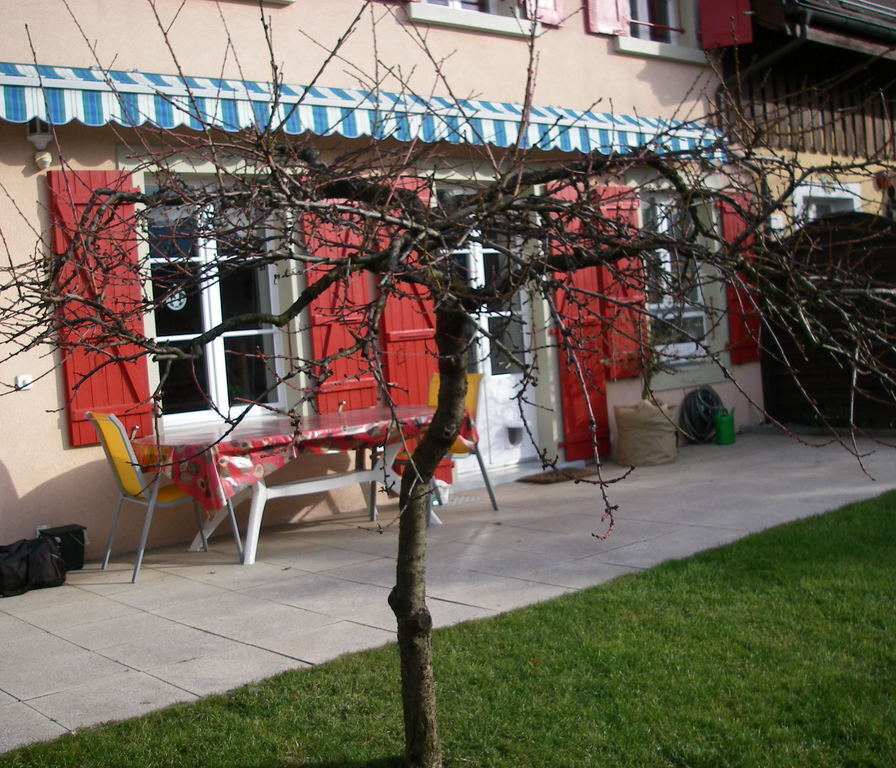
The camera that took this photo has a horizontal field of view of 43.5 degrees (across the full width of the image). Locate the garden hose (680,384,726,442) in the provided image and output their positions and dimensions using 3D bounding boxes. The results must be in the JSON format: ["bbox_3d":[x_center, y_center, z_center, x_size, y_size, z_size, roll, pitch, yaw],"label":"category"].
[{"bbox_3d":[2.365,0.285,10.552,0.516,0.516,0.144,-7,3,-40],"label":"garden hose"}]

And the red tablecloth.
[{"bbox_3d":[-0.782,0.424,6.840,2.040,0.360,1.044,-7,3,-37],"label":"red tablecloth"}]

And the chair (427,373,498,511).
[{"bbox_3d":[-0.117,0.412,7.534,0.684,0.936,0.564,-7,3,-44],"label":"chair"}]

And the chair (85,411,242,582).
[{"bbox_3d":[-1.614,0.581,6.406,0.684,0.936,0.564,-6,3,-33],"label":"chair"}]

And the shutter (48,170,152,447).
[{"bbox_3d":[-2.130,-0.470,6.896,0.546,1.680,0.042,-7,3,-40],"label":"shutter"}]

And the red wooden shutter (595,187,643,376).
[{"bbox_3d":[1.566,-0.911,10.028,0.546,1.704,0.042,-7,3,-40],"label":"red wooden shutter"}]

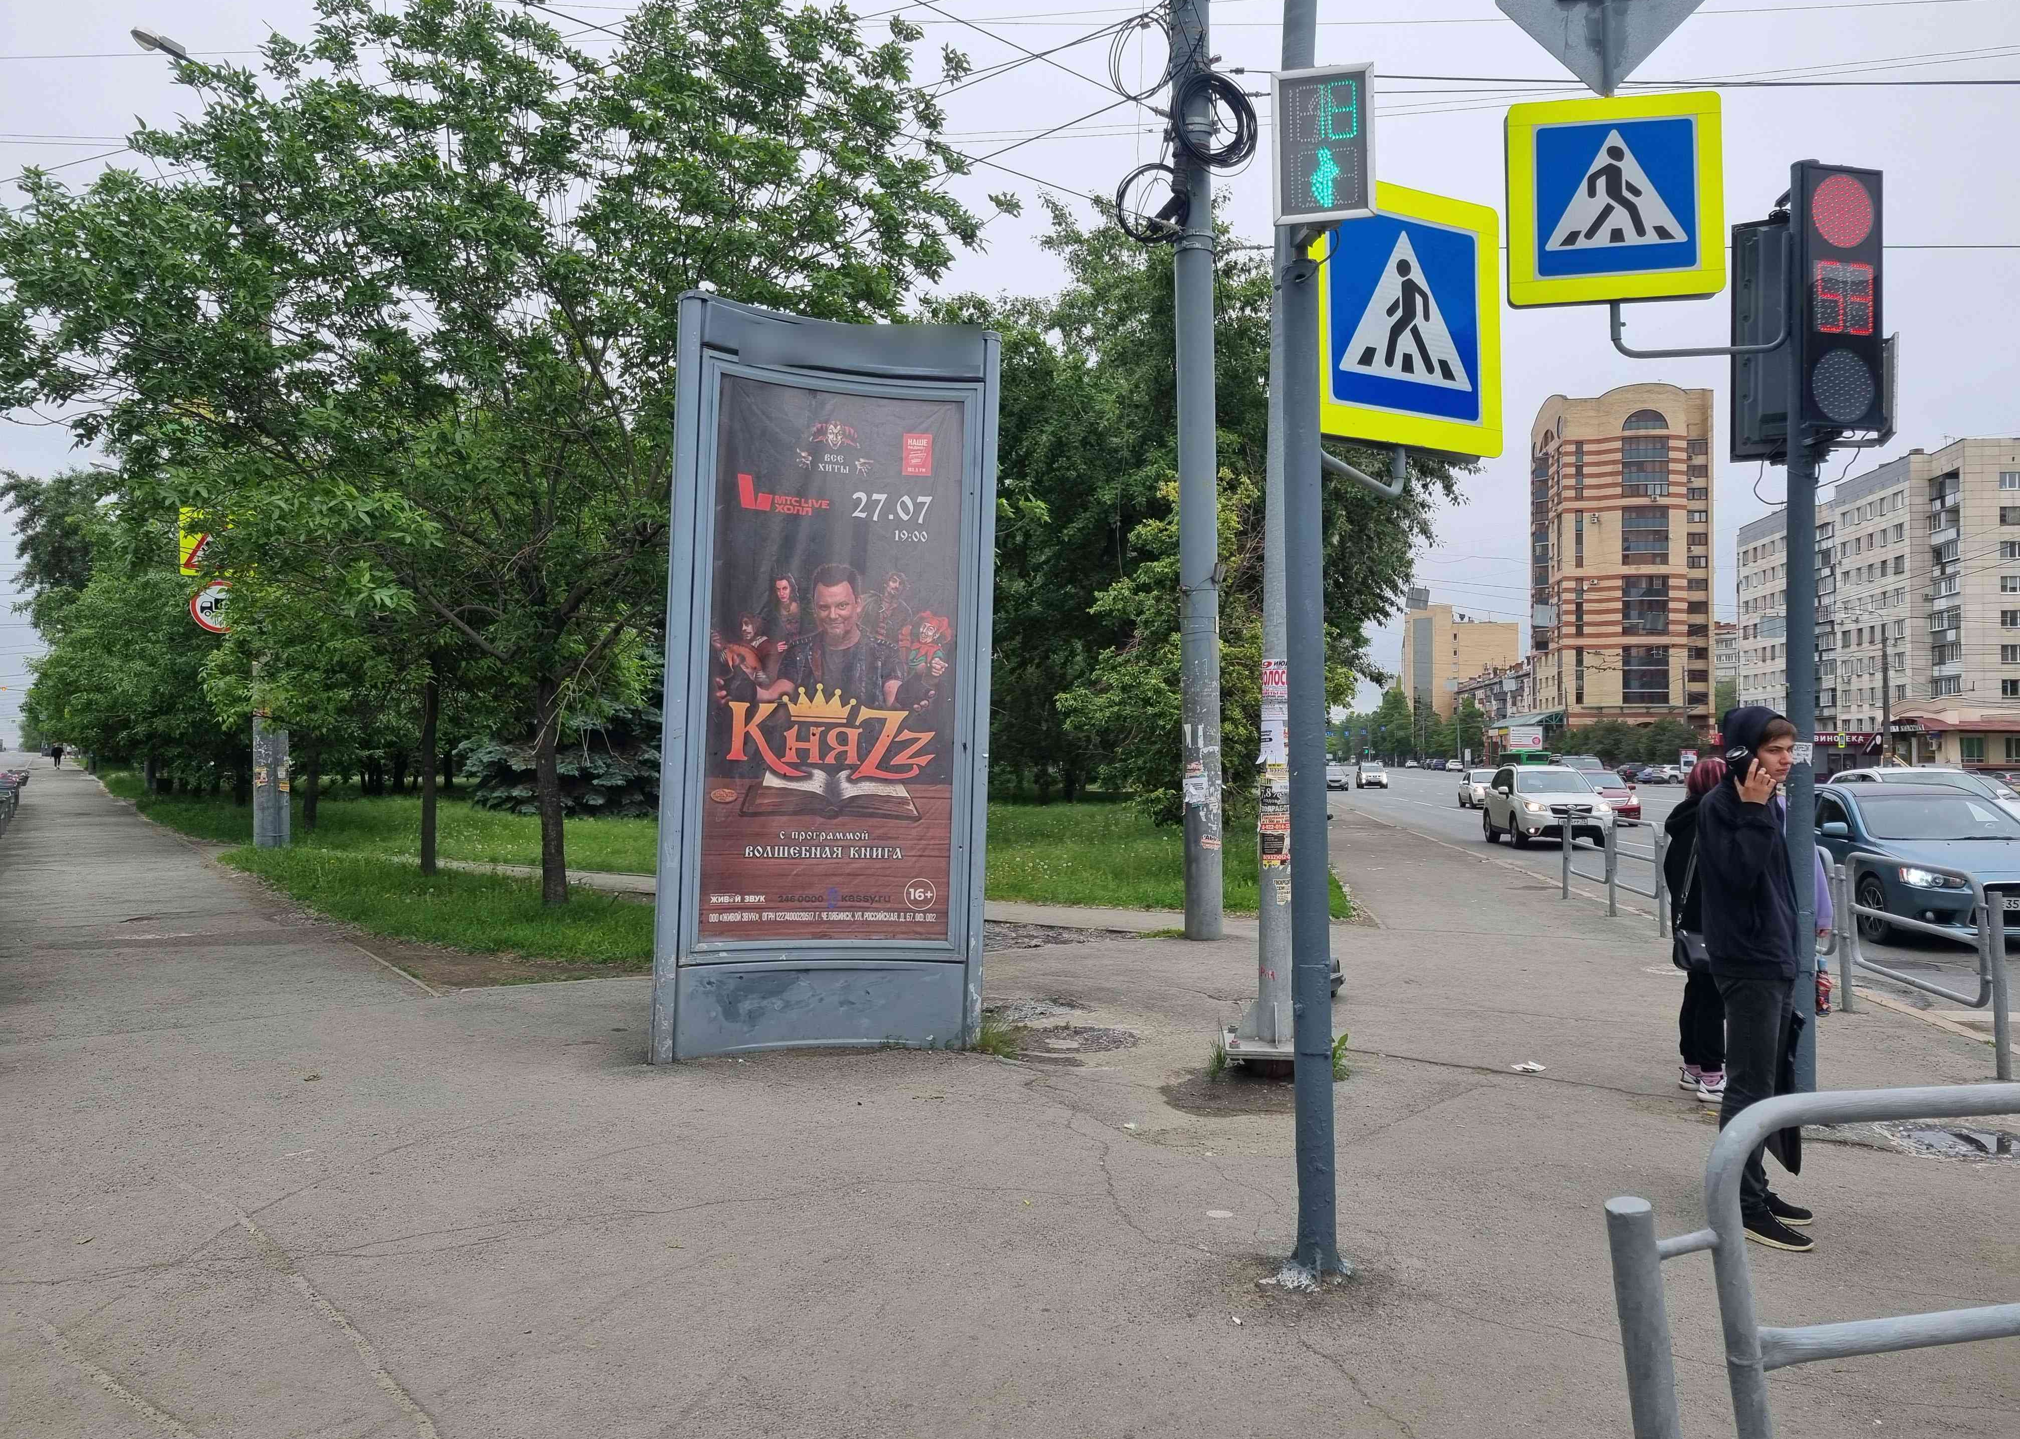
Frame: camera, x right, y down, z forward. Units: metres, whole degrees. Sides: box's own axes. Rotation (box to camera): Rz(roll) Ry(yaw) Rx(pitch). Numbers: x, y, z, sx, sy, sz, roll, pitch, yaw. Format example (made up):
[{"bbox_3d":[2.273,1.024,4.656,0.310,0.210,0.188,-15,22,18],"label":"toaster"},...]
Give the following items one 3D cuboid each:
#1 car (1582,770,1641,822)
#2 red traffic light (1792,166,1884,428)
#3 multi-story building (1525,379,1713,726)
[{"bbox_3d":[16.200,2.191,42.200,1.740,1.500,4.450,0,-1,8],"label":"car"},{"bbox_3d":[3.459,-1.767,6.397,0.420,1.100,0.140,1,-1,-16],"label":"red traffic light"},{"bbox_3d":[81.700,-17.521,204.000,18.800,49.800,20.500,0,-1,9],"label":"multi-story building"}]

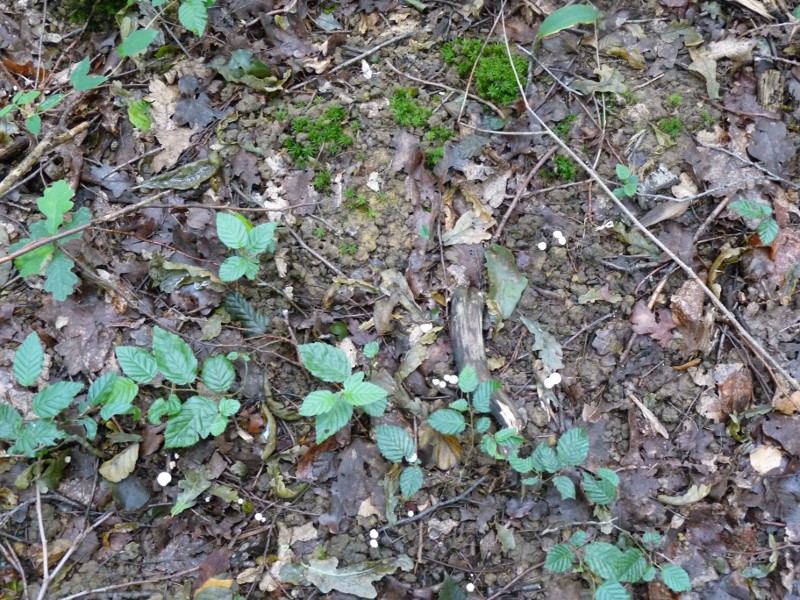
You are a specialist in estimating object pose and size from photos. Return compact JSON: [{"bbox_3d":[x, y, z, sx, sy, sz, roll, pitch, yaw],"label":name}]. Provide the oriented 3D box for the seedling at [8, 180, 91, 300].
[{"bbox_3d":[-0.375,-0.064,1.196,0.085,0.060,0.115,0,53,0],"label":"seedling"}]

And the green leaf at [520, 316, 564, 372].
[{"bbox_3d":[0.159,0.048,1.254,0.034,0.012,0.081,-25,60,-15],"label":"green leaf"}]

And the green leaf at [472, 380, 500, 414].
[{"bbox_3d":[0.085,0.094,1.088,0.024,0.012,0.040,23,60,14],"label":"green leaf"}]

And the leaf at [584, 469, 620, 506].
[{"bbox_3d":[0.219,0.203,1.210,0.032,0.012,0.044,-39,70,-17],"label":"leaf"}]

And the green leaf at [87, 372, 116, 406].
[{"bbox_3d":[-0.305,0.092,1.138,0.022,0.012,0.041,28,67,13],"label":"green leaf"}]

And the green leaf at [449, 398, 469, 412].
[{"bbox_3d":[0.057,0.102,1.077,0.019,0.012,0.015,-3,57,-2],"label":"green leaf"}]

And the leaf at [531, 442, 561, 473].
[{"bbox_3d":[0.139,0.151,1.061,0.029,0.012,0.031,-2,57,-1],"label":"leaf"}]

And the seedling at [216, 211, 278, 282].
[{"bbox_3d":[-0.166,-0.058,1.205,0.067,0.045,0.071,0,53,0],"label":"seedling"}]

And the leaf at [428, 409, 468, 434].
[{"bbox_3d":[0.052,0.134,1.220,0.042,0.011,0.029,10,64,5],"label":"leaf"}]

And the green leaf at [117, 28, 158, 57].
[{"bbox_3d":[-0.316,-0.310,1.334,0.057,0.012,0.031,-35,69,-16],"label":"green leaf"}]

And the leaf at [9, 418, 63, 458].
[{"bbox_3d":[-0.402,0.152,1.223,0.059,0.016,0.040,-5,64,-3],"label":"leaf"}]

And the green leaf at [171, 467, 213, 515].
[{"bbox_3d":[-0.219,0.198,1.157,0.032,0.012,0.062,22,60,14],"label":"green leaf"}]

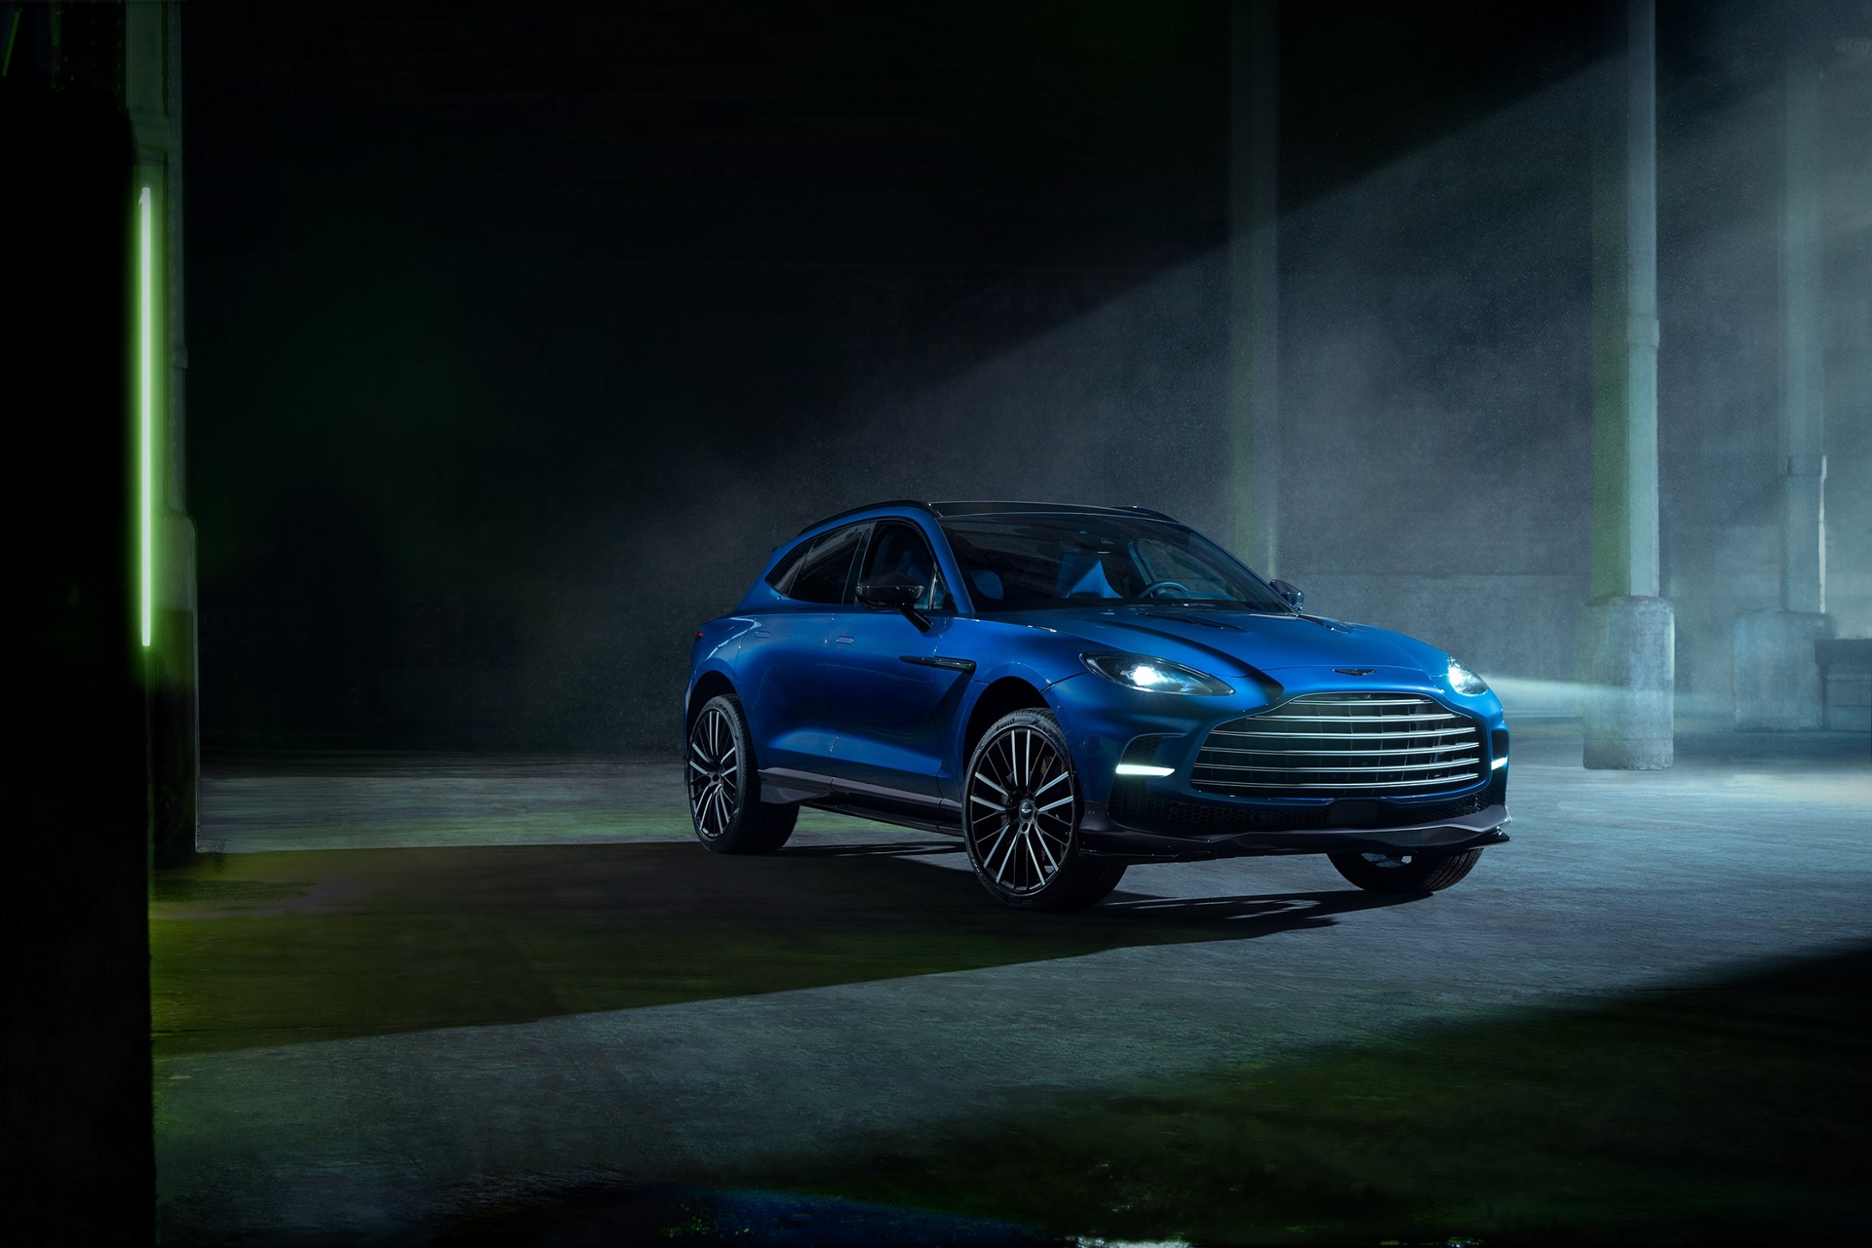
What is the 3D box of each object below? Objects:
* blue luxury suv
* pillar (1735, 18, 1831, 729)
[{"bbox_3d":[0.460,0.271,11.794,2.060,1.680,5.040,1,-1,-27],"label":"blue luxury suv"},{"bbox_3d":[11.110,-3.278,34.050,1.050,9.325,0.950,0,-1,0],"label":"pillar"}]

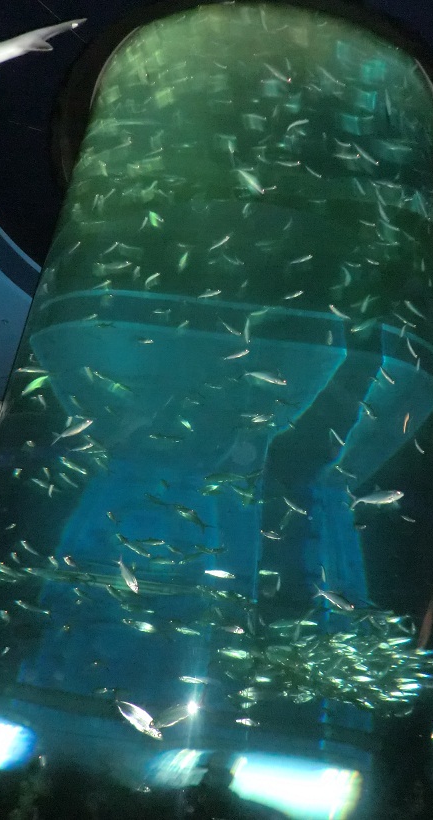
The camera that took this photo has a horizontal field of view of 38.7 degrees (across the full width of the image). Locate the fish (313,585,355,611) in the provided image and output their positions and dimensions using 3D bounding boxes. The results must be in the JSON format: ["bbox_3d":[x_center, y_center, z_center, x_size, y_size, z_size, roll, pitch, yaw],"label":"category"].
[{"bbox_3d":[0.494,0.790,2.587,0.184,0.053,0.024,27,-22,7],"label":"fish"}]

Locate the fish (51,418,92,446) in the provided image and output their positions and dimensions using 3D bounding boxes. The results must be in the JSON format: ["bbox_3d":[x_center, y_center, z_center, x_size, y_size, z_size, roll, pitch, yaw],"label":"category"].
[{"bbox_3d":[-0.610,0.087,2.608,0.201,0.058,0.026,-28,-31,8],"label":"fish"}]

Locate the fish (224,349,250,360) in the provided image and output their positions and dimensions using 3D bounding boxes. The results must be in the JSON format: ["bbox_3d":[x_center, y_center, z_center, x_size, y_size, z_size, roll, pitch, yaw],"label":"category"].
[{"bbox_3d":[0.113,-0.320,3.483,0.168,0.049,0.022,-19,-32,24],"label":"fish"}]

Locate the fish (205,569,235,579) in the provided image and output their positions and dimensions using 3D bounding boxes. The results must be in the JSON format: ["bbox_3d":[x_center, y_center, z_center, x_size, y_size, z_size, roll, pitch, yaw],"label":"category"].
[{"bbox_3d":[0.012,0.776,2.898,0.161,0.047,0.021,11,-22,3],"label":"fish"}]

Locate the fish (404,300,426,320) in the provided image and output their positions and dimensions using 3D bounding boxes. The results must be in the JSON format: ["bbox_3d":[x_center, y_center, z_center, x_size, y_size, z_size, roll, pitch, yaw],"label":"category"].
[{"bbox_3d":[1.094,-0.542,3.387,0.172,0.050,0.022,38,-31,-12],"label":"fish"}]

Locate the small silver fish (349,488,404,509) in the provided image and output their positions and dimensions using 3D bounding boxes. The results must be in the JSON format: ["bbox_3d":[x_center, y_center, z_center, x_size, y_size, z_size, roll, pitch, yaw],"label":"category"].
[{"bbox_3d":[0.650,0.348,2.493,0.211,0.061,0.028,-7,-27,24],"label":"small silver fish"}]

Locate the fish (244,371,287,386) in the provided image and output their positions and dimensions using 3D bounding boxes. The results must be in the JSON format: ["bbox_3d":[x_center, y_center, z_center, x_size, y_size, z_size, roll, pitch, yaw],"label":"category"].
[{"bbox_3d":[0.218,-0.130,2.708,0.202,0.059,0.026,15,-24,-11],"label":"fish"}]

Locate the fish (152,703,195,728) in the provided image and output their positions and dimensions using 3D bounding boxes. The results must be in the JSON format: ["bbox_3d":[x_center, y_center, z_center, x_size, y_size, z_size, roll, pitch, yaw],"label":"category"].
[{"bbox_3d":[-0.151,1.109,2.236,0.188,0.057,0.025,-15,-15,-22],"label":"fish"}]

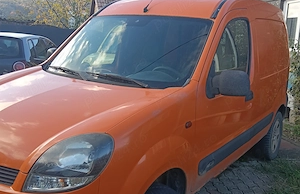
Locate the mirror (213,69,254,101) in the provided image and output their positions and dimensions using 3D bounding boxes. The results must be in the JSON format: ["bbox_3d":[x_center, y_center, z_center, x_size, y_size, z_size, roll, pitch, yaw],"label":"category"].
[{"bbox_3d":[0.550,-0.071,2.014,0.215,0.190,0.130,11,14,35],"label":"mirror"}]

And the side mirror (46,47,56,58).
[{"bbox_3d":[-0.935,-0.367,3.059,0.215,0.190,0.130,11,14,35],"label":"side mirror"}]

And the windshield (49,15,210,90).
[{"bbox_3d":[-0.233,-0.387,2.435,1.410,0.180,0.750,11,57,35],"label":"windshield"}]

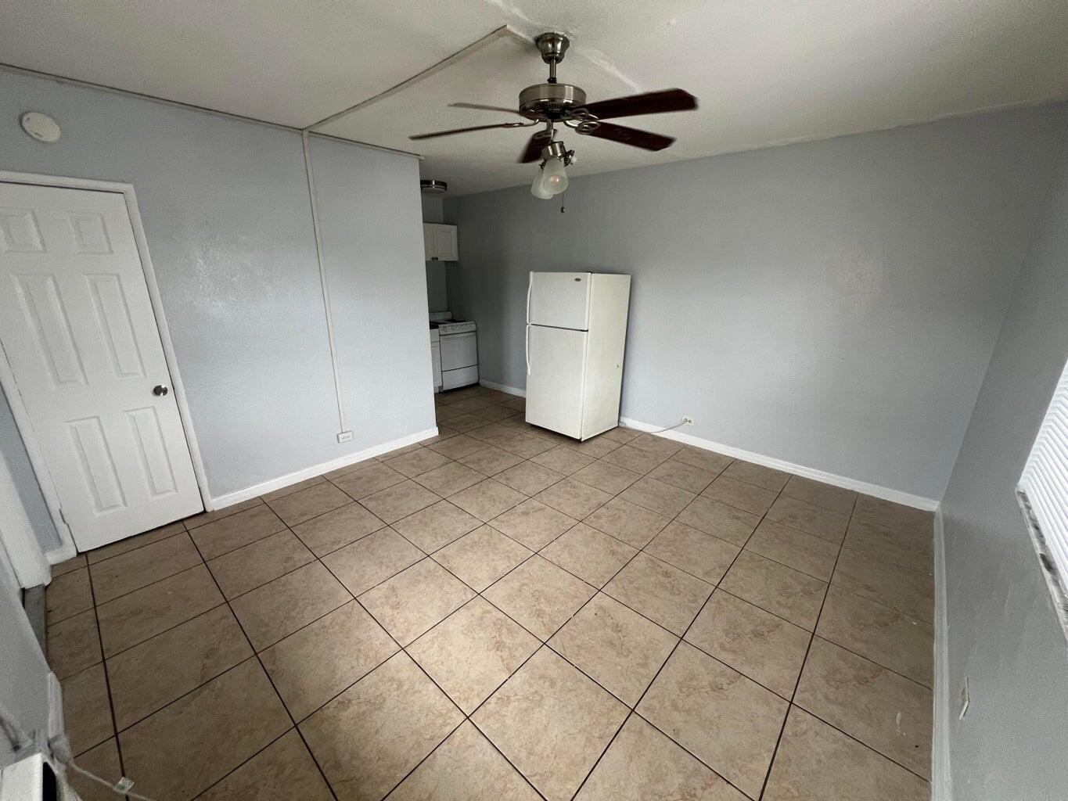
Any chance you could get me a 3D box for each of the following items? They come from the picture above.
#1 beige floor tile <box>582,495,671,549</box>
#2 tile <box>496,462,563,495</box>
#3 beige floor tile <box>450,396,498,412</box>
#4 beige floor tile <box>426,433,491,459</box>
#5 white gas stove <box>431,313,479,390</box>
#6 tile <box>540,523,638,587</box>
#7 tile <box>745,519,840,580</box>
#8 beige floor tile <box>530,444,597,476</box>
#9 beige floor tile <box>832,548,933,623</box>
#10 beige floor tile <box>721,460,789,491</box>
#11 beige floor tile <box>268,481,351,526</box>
[{"bbox_3d":[0.655,0.847,2.812,0.450,0.015,0.450,15,23,39],"label":"beige floor tile"},{"bbox_3d":[-0.038,0.657,3.402,0.450,0.015,0.450,15,23,39],"label":"tile"},{"bbox_3d":[-0.828,0.056,5.286,0.450,0.015,0.450,15,23,39],"label":"beige floor tile"},{"bbox_3d":[-0.719,0.449,3.888,0.440,0.010,0.440,15,22,39],"label":"beige floor tile"},{"bbox_3d":[-1.289,-0.722,5.882,0.650,1.050,0.630,15,22,39],"label":"white gas stove"},{"bbox_3d":[0.339,0.934,2.465,0.452,0.010,0.452,15,22,40],"label":"tile"},{"bbox_3d":[1.598,0.910,2.480,0.440,0.010,0.440,15,22,39],"label":"tile"},{"bbox_3d":[0.270,0.557,3.720,0.450,0.012,0.450,15,22,40],"label":"beige floor tile"},{"bbox_3d":[1.975,1.026,2.276,0.425,0.015,0.450,15,23,39],"label":"beige floor tile"},{"bbox_3d":[1.916,0.657,3.489,0.446,0.015,0.378,15,22,39],"label":"beige floor tile"},{"bbox_3d":[-1.644,0.759,2.975,0.446,0.015,0.446,15,22,39],"label":"beige floor tile"}]

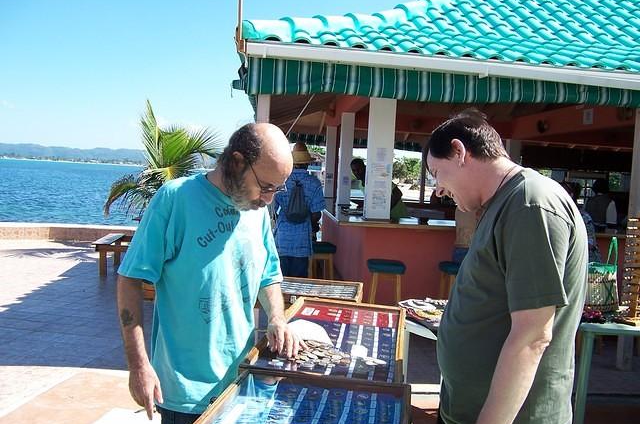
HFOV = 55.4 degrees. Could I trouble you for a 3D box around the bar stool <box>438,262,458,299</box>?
[{"bbox_3d":[1.309,0.875,5.920,0.380,0.760,0.380,3,3,6],"label":"bar stool"}]

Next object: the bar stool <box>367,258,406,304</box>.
[{"bbox_3d":[0.610,0.847,5.804,0.390,0.760,0.380,3,3,3],"label":"bar stool"}]

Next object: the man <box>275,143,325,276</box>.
[{"bbox_3d":[-0.220,0.229,6.213,0.540,1.860,0.380,3,3,9],"label":"man"}]

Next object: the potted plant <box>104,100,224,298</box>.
[{"bbox_3d":[-1.889,-0.177,7.418,1.450,2.340,1.350,3,3,0],"label":"potted plant"}]

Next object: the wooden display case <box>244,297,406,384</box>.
[{"bbox_3d":[0.093,0.601,2.854,0.600,0.090,1.250,3,3,8],"label":"wooden display case"}]

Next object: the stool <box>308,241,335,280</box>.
[{"bbox_3d":[-0.014,0.744,6.997,0.380,0.760,0.380,4,4,17],"label":"stool"}]

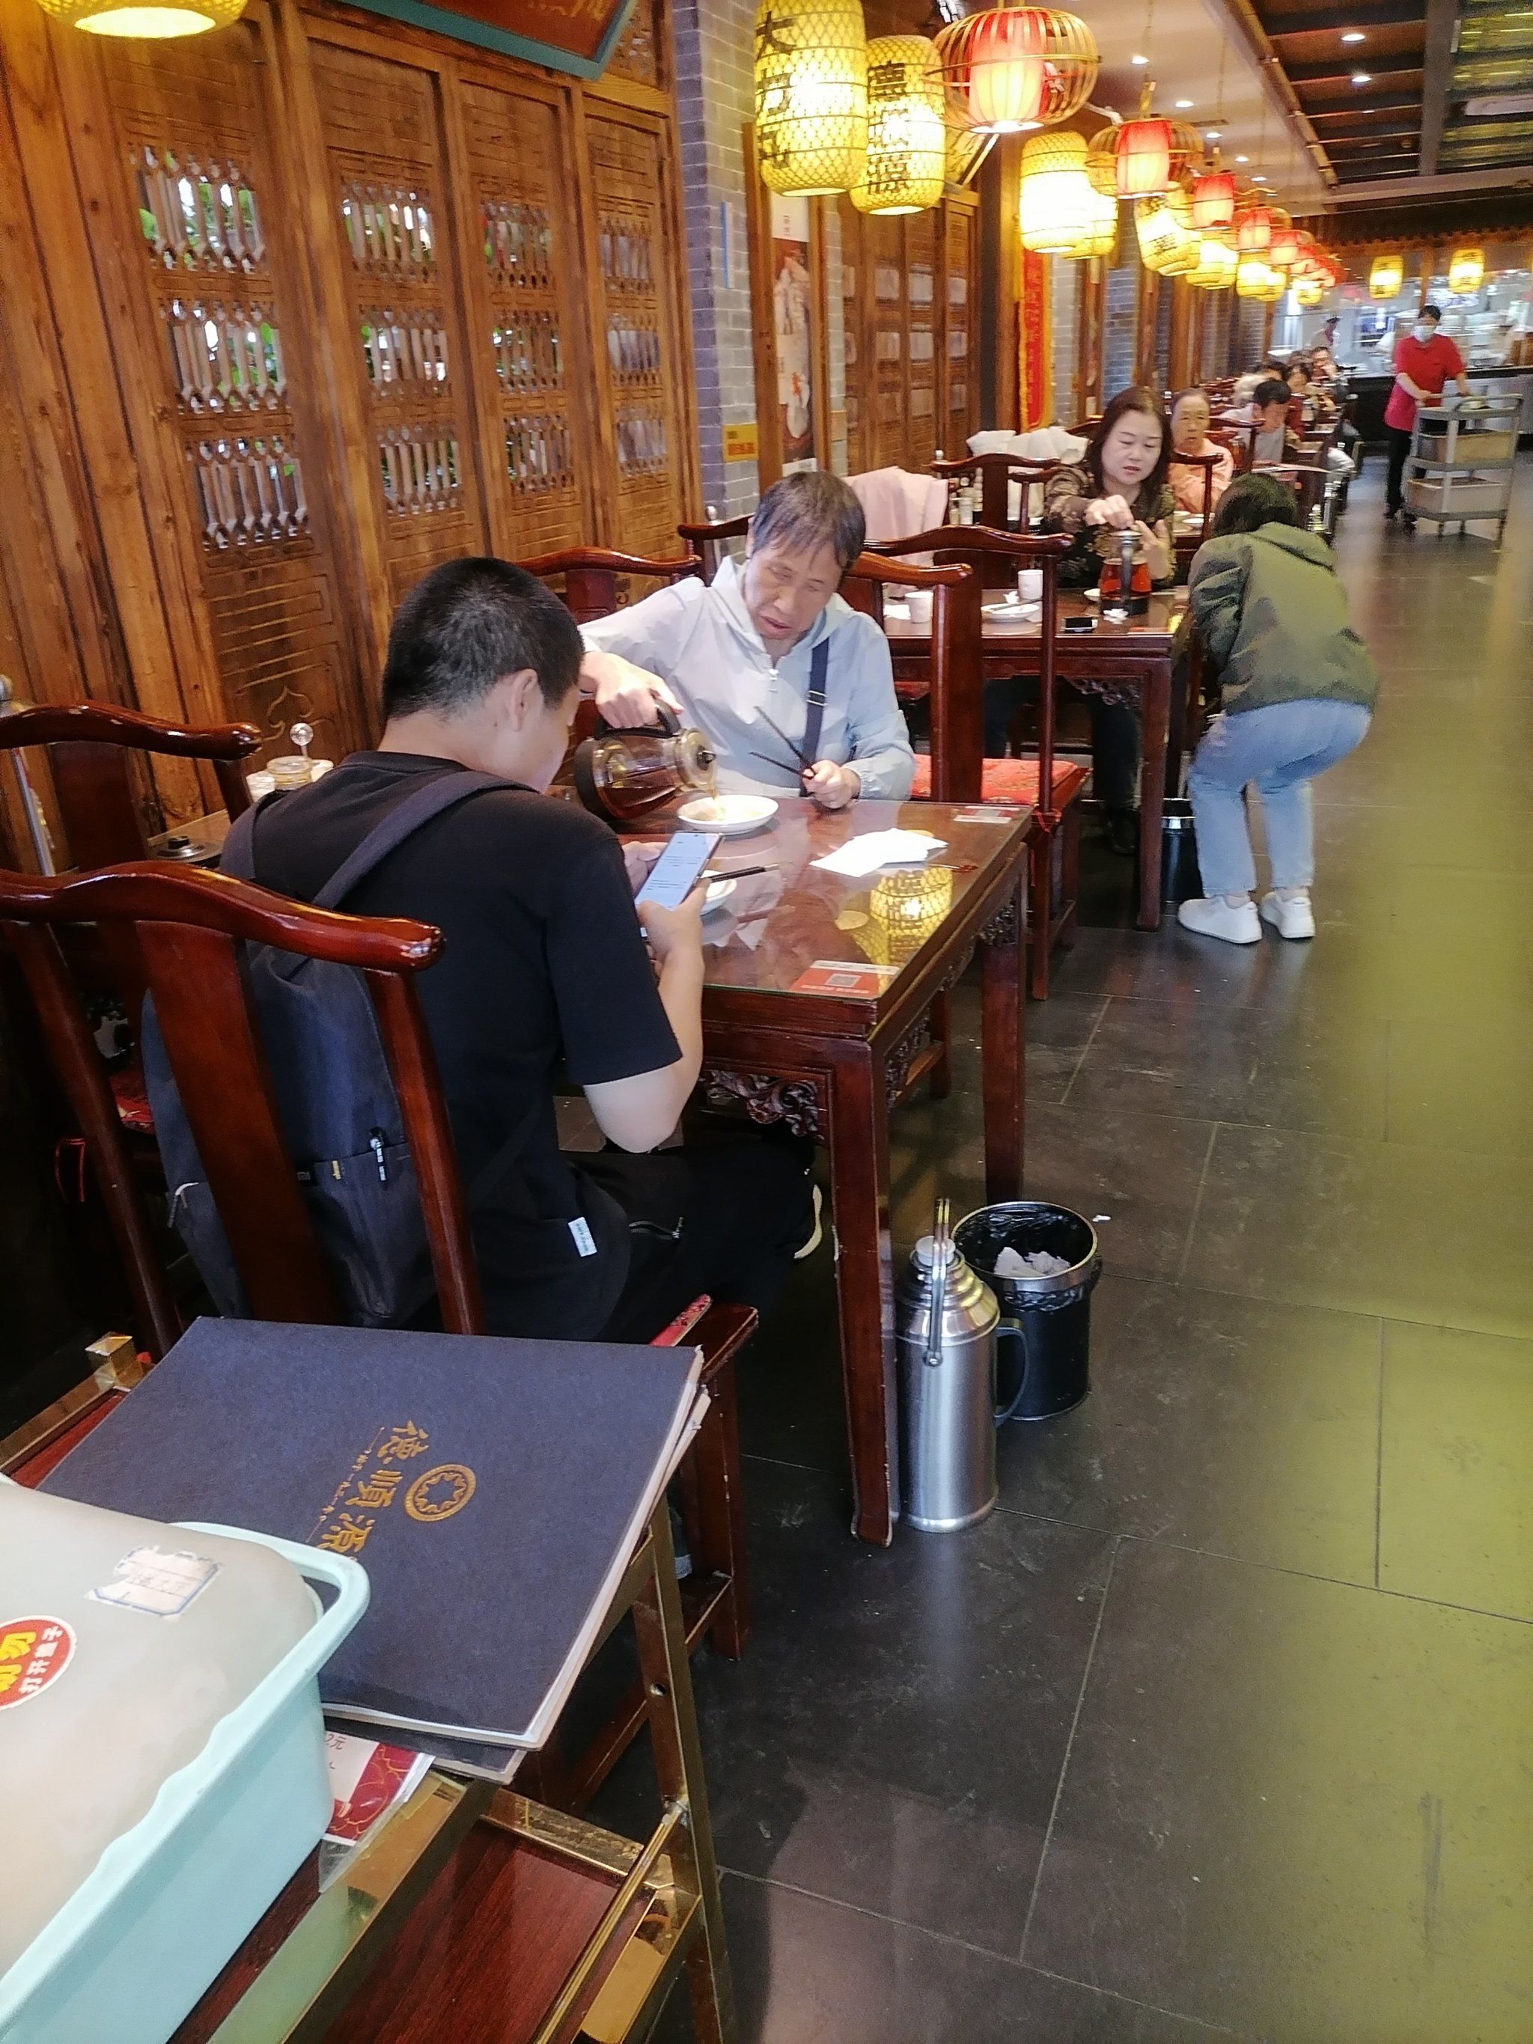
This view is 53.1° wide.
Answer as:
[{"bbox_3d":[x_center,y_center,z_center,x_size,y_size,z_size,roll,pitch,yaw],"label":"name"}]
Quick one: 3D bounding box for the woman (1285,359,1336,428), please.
[{"bbox_3d":[4.364,-4.743,12.584,0.500,1.250,0.700,6,25,20],"label":"woman"}]

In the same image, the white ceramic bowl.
[{"bbox_3d":[-0.057,-0.306,2.299,0.150,0.038,0.150,-2,23,1],"label":"white ceramic bowl"}]

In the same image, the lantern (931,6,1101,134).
[{"bbox_3d":[0.654,-2.528,4.077,0.470,0.285,0.470,6,25,20],"label":"lantern"}]

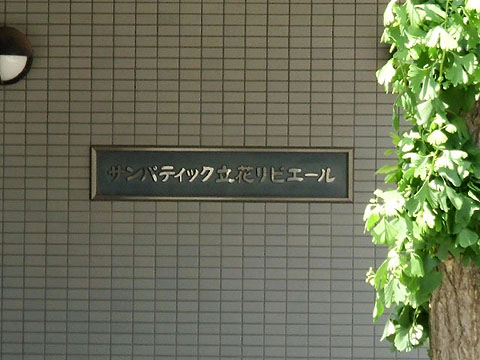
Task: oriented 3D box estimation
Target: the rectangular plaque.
[{"bbox_3d":[-0.083,-0.028,15.125,1.200,0.250,0.045,1,-1,3],"label":"rectangular plaque"}]

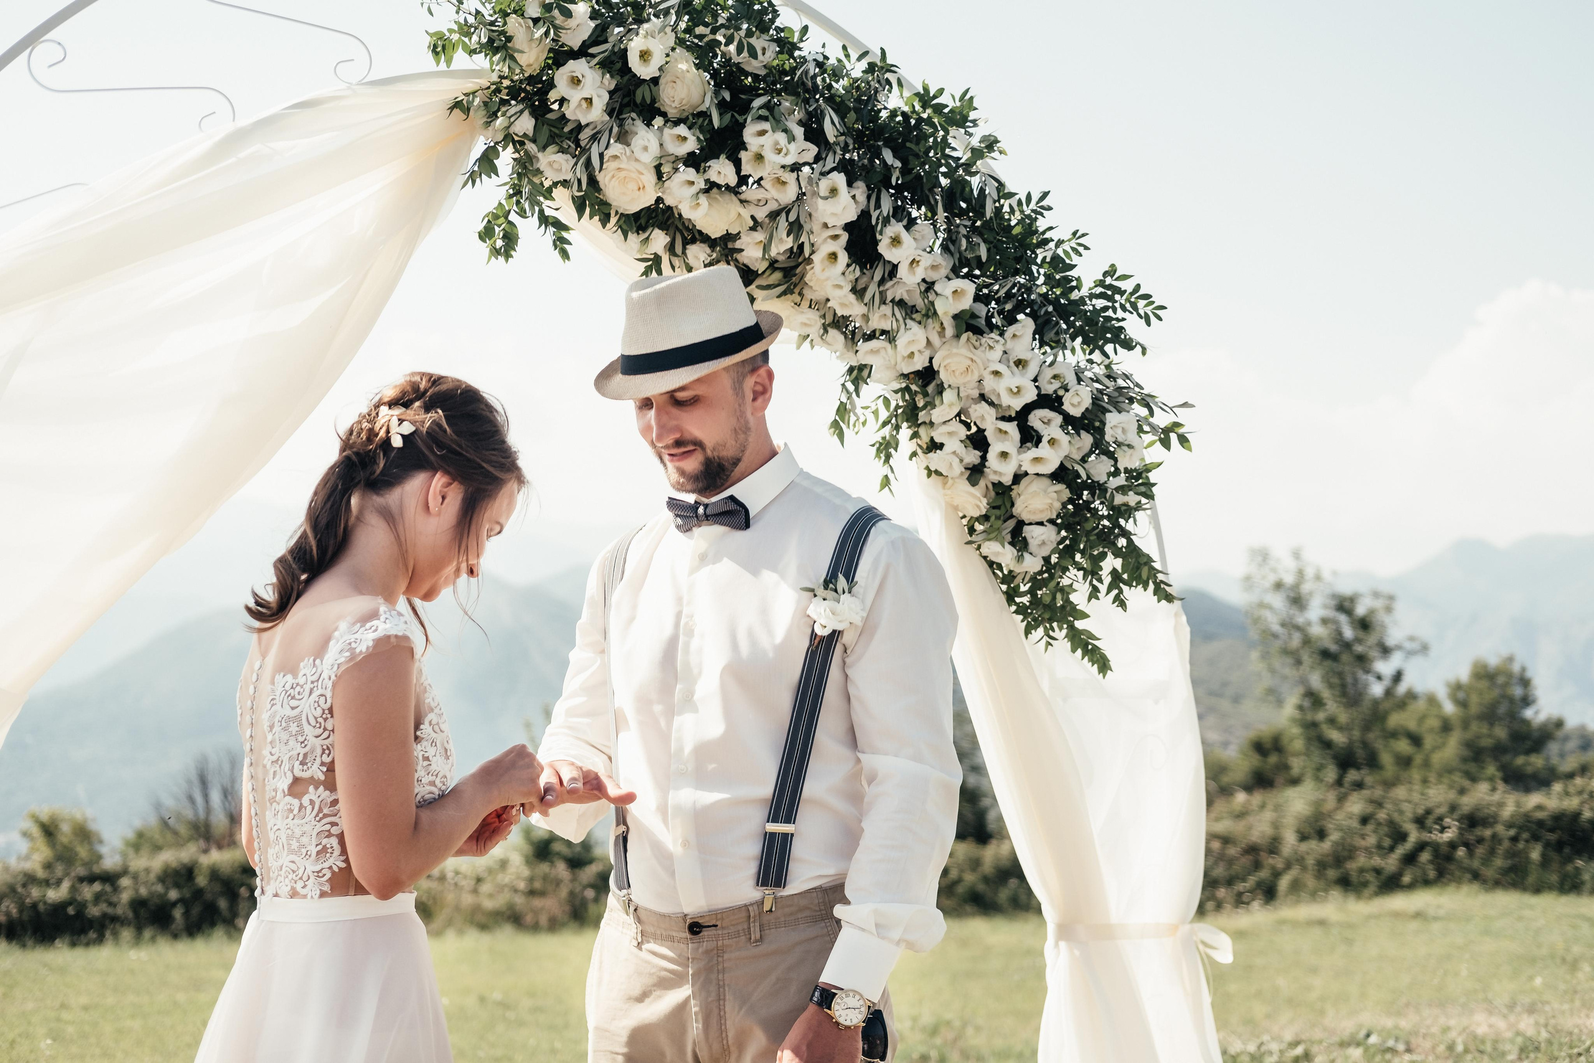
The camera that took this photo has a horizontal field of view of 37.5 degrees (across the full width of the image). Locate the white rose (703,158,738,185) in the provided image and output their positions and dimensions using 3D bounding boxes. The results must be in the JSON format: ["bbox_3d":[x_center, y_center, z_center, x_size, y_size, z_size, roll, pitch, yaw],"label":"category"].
[{"bbox_3d":[-0.114,-0.537,3.500,0.052,0.044,0.045,0,30,7],"label":"white rose"}]

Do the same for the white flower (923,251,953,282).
[{"bbox_3d":[0.216,-0.406,3.600,0.048,0.047,0.042,0,18,6],"label":"white flower"}]

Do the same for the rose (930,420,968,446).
[{"bbox_3d":[0.226,-0.146,3.500,0.056,0.046,0.046,0,30,0],"label":"rose"}]

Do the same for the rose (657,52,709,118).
[{"bbox_3d":[-0.169,-0.662,3.480,0.075,0.093,0.070,-1,-2,14],"label":"rose"}]

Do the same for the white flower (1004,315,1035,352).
[{"bbox_3d":[0.332,-0.294,3.500,0.047,0.056,0.045,0,-6,15],"label":"white flower"}]

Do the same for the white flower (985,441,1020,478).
[{"bbox_3d":[0.302,-0.107,3.460,0.052,0.056,0.046,0,9,0],"label":"white flower"}]

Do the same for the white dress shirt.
[{"bbox_3d":[-0.059,0.228,2.820,0.520,0.670,0.370,-1,-3,28],"label":"white dress shirt"}]

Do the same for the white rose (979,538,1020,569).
[{"bbox_3d":[0.293,0.033,3.400,0.058,0.045,0.041,-1,-2,20],"label":"white rose"}]

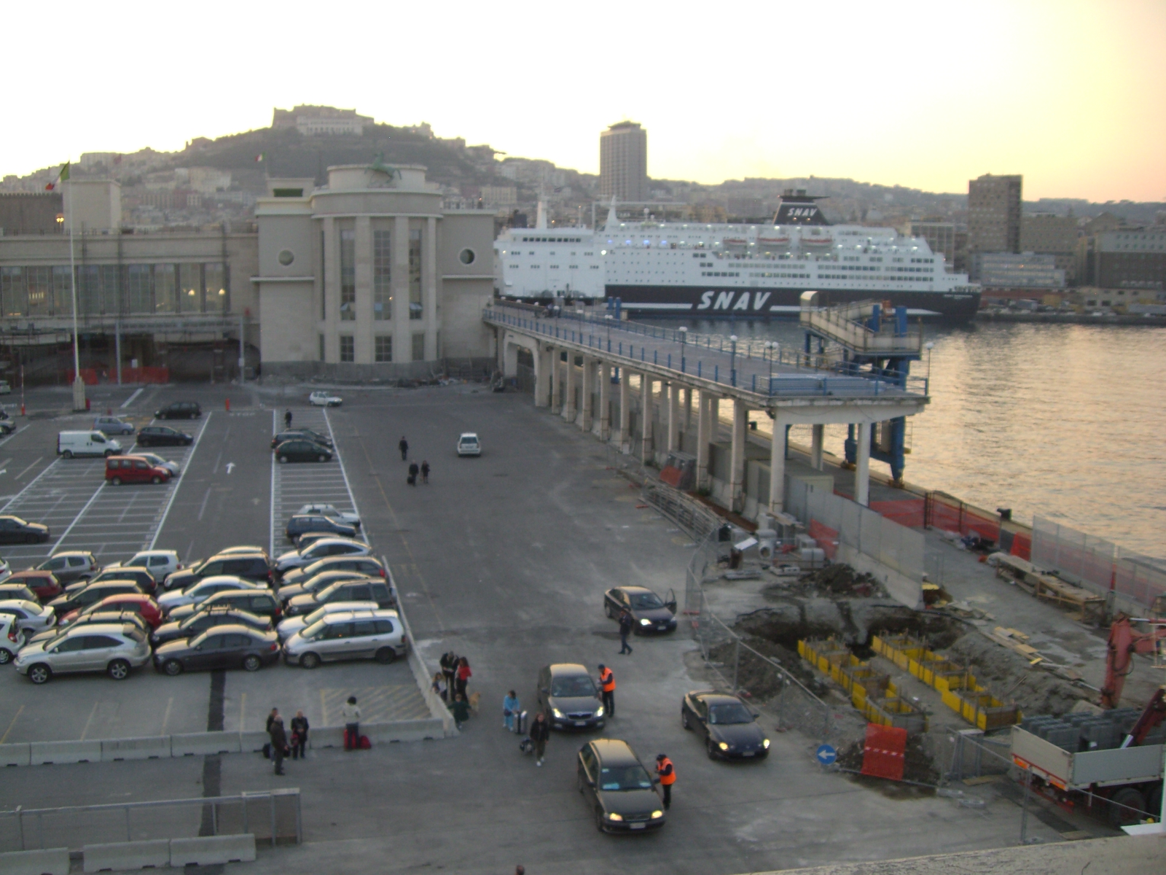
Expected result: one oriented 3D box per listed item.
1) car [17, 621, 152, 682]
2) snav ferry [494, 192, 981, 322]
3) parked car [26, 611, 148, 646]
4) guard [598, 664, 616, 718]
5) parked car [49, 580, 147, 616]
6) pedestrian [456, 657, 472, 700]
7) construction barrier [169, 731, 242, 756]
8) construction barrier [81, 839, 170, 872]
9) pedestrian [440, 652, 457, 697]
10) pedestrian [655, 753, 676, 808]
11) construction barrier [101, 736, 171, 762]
[{"bbox_3d":[-17.931,7.661,46.031,4.730,1.690,1.845,-1,8,-12],"label":"car"},{"bbox_3d":[49.176,-58.480,415.000,155.000,41.000,27.000,1,8,5],"label":"snav ferry"},{"bbox_3d":[-18.650,7.458,48.320,4.350,1.470,1.740,-1,8,-12],"label":"parked car"},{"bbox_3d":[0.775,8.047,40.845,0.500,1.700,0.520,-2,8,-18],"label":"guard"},{"bbox_3d":[-20.545,6.881,54.405,4.050,1.440,1.700,-1,8,-13],"label":"parked car"},{"bbox_3d":[-3.924,8.085,42.634,0.500,1.609,0.360,4,8,25],"label":"pedestrian"},{"bbox_3d":[-11.419,9.252,38.873,2.000,0.580,0.460,-1,8,-13],"label":"construction barrier"},{"bbox_3d":[-11.187,10.257,31.461,2.000,0.590,0.420,-1,8,-10],"label":"construction barrier"},{"bbox_3d":[-4.480,7.993,42.849,0.620,1.733,0.430,-1,8,-6],"label":"pedestrian"},{"bbox_3d":[2.238,9.236,34.374,0.540,1.529,0.480,-3,8,-20],"label":"pedestrian"},{"bbox_3d":[-13.365,9.293,38.414,2.000,0.580,0.460,-1,8,-13],"label":"construction barrier"}]

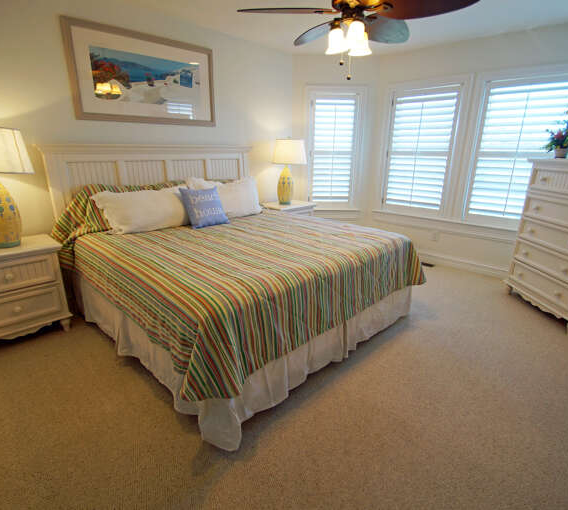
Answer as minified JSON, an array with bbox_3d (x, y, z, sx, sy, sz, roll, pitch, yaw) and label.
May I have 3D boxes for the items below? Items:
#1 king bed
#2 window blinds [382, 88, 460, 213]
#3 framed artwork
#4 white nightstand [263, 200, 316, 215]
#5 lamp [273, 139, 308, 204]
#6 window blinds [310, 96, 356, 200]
[{"bbox_3d":[-0.379,-0.170,2.716,2.165,1.415,2.096,17,24,41],"label":"king bed"},{"bbox_3d":[1.676,-1.254,3.980,0.712,1.349,0.062,15,22,38],"label":"window blinds"},{"bbox_3d":[-1.220,-1.603,2.966,1.329,0.723,0.041,-16,24,-42],"label":"framed artwork"},{"bbox_3d":[0.057,-0.321,4.372,0.651,0.707,0.452,-16,24,-42],"label":"white nightstand"},{"bbox_3d":[0.076,-1.065,4.159,0.418,0.838,0.418,0,18,0],"label":"lamp"},{"bbox_3d":[0.677,-1.391,4.385,0.555,1.349,0.062,2,18,4],"label":"window blinds"}]

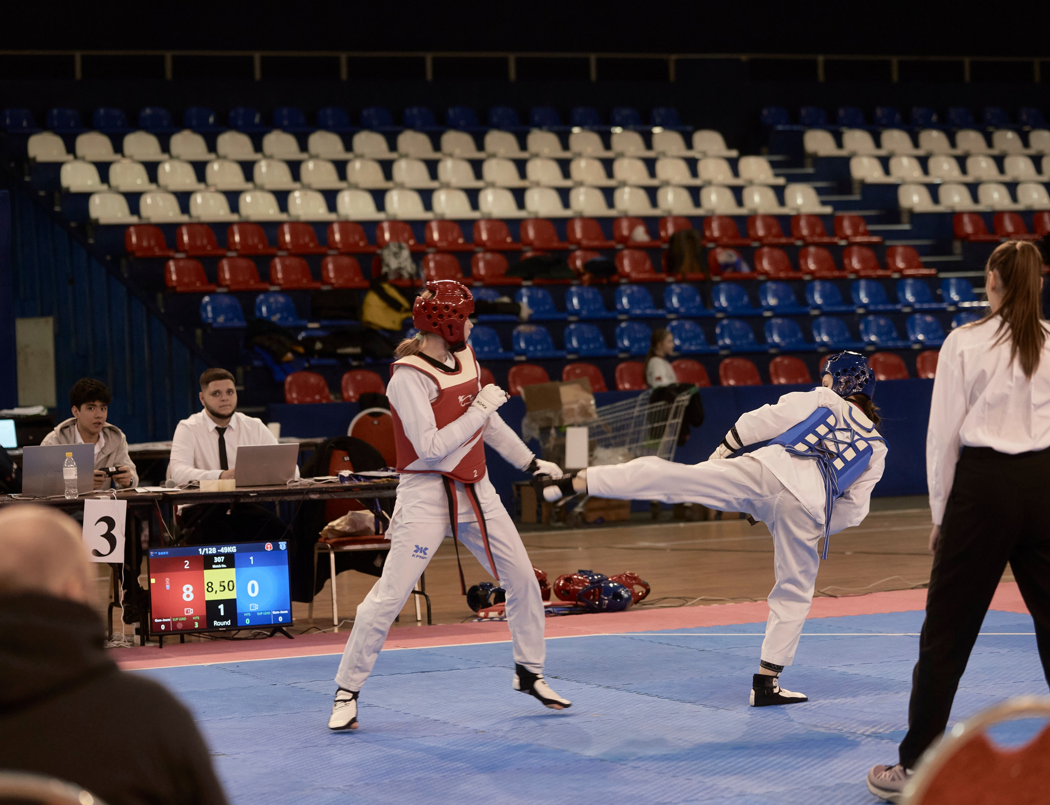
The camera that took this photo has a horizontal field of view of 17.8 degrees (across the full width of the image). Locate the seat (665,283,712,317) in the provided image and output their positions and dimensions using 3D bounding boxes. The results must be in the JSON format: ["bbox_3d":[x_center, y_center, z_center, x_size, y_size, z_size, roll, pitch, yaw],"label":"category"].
[{"bbox_3d":[1.411,-0.882,28.929,0.370,0.290,0.345,-2,2,-25],"label":"seat"}]

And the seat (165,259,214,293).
[{"bbox_3d":[-2.789,-1.056,27.923,0.370,0.277,0.350,-2,2,-25],"label":"seat"}]

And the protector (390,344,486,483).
[{"bbox_3d":[-0.317,0.042,12.300,0.275,0.505,0.375,-2,2,40],"label":"protector"}]

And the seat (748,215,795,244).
[{"bbox_3d":[2.284,-1.590,30.877,0.360,0.285,0.375,-2,2,-25],"label":"seat"}]

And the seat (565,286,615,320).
[{"bbox_3d":[0.553,-0.845,28.526,0.370,0.290,0.345,-2,2,-25],"label":"seat"}]

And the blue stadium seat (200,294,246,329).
[{"bbox_3d":[-2.406,-0.735,27.117,0.370,0.290,0.345,-2,2,-25],"label":"blue stadium seat"}]

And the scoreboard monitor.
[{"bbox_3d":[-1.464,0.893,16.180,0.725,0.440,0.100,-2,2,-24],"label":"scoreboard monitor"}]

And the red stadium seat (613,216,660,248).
[{"bbox_3d":[1.011,-1.563,30.729,0.420,0.300,0.380,-2,2,-26],"label":"red stadium seat"}]

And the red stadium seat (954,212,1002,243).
[{"bbox_3d":[4.575,-1.790,33.885,0.395,0.295,0.360,-2,2,-25],"label":"red stadium seat"}]

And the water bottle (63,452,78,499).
[{"bbox_3d":[-2.078,0.336,15.350,0.064,0.216,0.064,-2,2,-25],"label":"water bottle"}]

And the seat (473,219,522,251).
[{"bbox_3d":[-0.232,-1.592,31.593,0.395,0.295,0.360,-2,2,-25],"label":"seat"}]

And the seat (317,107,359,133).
[{"bbox_3d":[-1.847,-2.819,33.438,0.370,0.277,0.350,-2,2,-25],"label":"seat"}]

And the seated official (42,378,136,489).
[{"bbox_3d":[-2.065,0.521,16.485,0.520,1.276,0.760,-2,2,-26],"label":"seated official"}]

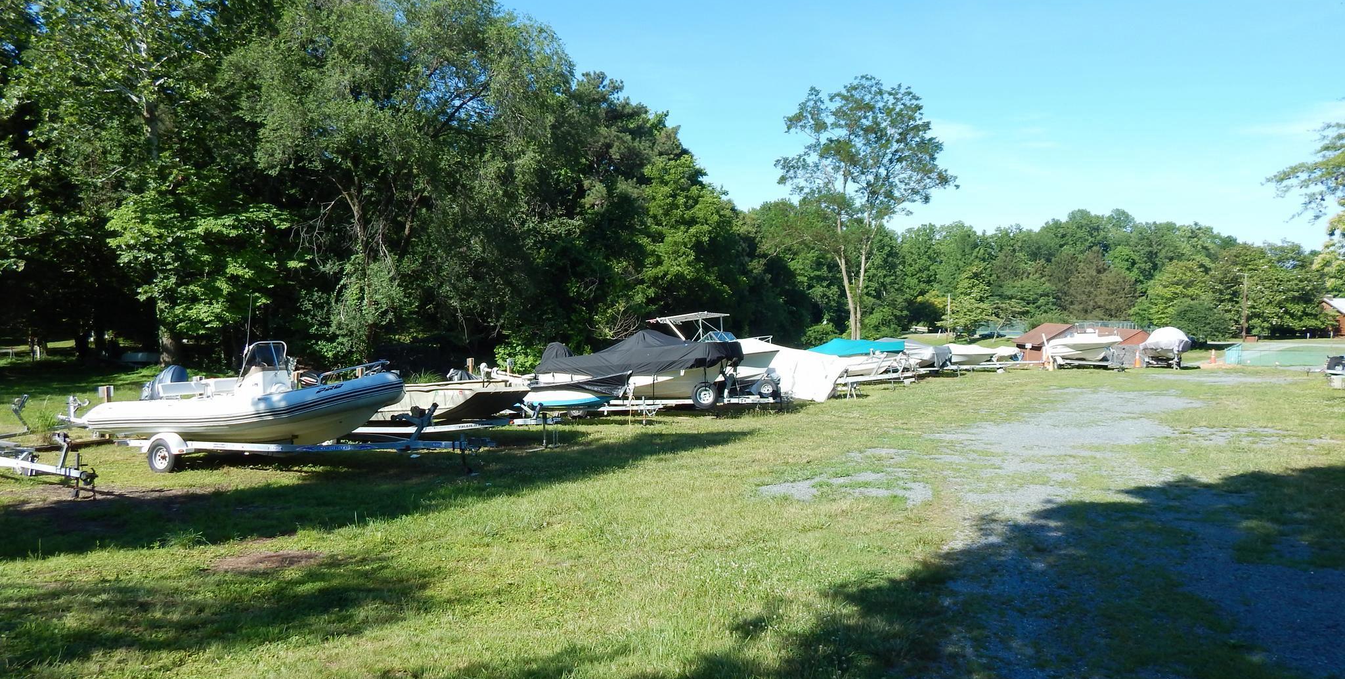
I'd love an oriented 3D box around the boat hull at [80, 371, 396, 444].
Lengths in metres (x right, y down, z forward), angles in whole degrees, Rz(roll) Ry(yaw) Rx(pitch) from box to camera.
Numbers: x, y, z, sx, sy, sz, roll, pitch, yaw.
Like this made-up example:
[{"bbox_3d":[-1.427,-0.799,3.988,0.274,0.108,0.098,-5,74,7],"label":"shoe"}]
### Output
[{"bbox_3d":[-7.600,1.240,15.900,6.450,1.300,2.400,-2,-1,18],"label":"boat hull"}]

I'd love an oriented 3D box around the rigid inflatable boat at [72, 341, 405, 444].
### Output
[{"bbox_3d":[-7.600,0.970,15.900,6.500,1.880,2.400,-2,-1,18],"label":"rigid inflatable boat"}]

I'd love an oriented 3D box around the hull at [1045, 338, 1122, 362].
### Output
[{"bbox_3d":[27.800,0.660,58.000,2.200,1.650,5.500,0,0,-43],"label":"hull"}]

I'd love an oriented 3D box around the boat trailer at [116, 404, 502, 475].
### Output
[{"bbox_3d":[-6.650,1.740,15.600,7.400,1.300,2.300,-2,-1,18],"label":"boat trailer"}]

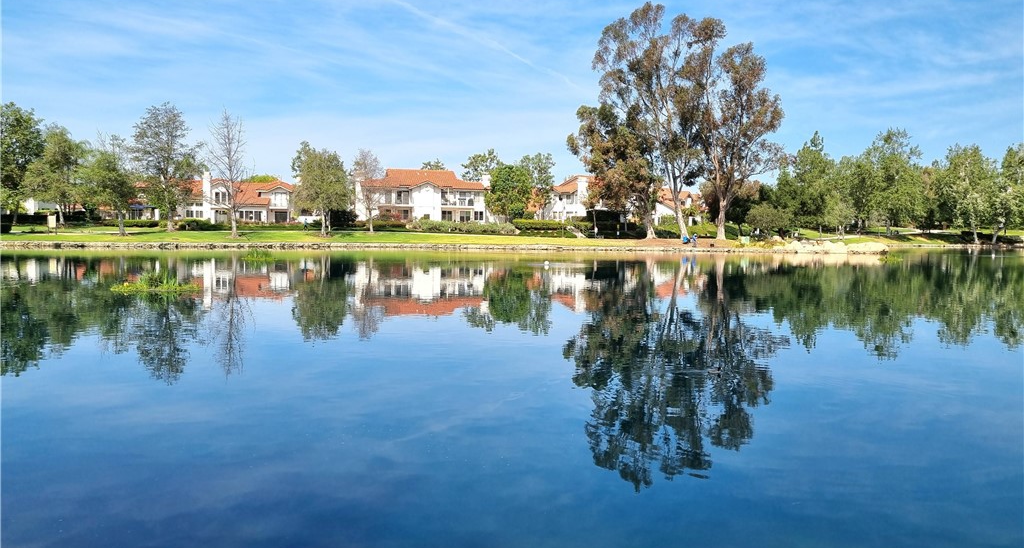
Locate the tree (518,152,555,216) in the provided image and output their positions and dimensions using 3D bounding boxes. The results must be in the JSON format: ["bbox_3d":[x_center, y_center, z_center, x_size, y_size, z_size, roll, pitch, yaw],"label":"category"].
[{"bbox_3d":[3.570,-13.350,119.430,5.990,11.080,5.990,1,3,0],"label":"tree"}]

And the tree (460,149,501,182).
[{"bbox_3d":[-5.380,-14.940,131.360,7.100,13.040,7.100,1,3,0],"label":"tree"}]

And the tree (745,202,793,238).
[{"bbox_3d":[33.265,-6.937,98.838,6.050,4.490,6.300,1,3,0],"label":"tree"}]

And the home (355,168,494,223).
[{"bbox_3d":[-13.316,-12.054,118.759,20.800,8.730,14.000,0,3,-10],"label":"home"}]

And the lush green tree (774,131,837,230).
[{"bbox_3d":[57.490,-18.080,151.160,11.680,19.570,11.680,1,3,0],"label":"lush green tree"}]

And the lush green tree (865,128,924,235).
[{"bbox_3d":[85.989,-20.546,171.980,13.150,23.840,14.000,1,3,0],"label":"lush green tree"}]

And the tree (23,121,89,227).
[{"bbox_3d":[-60.950,-13.120,102.470,8.970,13.660,8.970,1,3,0],"label":"tree"}]

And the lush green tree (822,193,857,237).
[{"bbox_3d":[58.670,-10.460,137.580,6.190,8.250,6.190,1,3,0],"label":"lush green tree"}]

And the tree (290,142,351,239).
[{"bbox_3d":[-25.030,-11.180,100.540,7.760,12.610,7.760,1,3,0],"label":"tree"}]

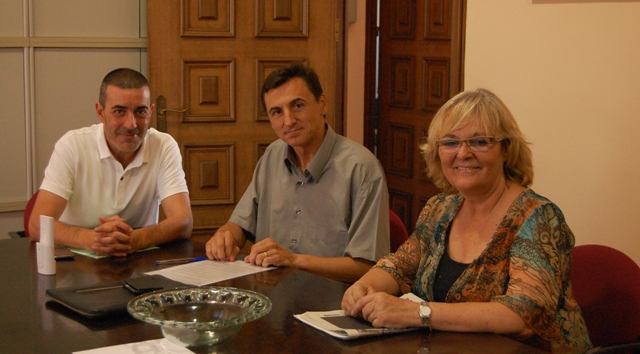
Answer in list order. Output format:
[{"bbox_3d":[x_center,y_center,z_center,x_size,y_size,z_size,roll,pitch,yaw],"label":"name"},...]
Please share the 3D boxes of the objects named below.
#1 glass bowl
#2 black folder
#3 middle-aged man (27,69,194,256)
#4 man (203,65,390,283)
[{"bbox_3d":[-0.249,0.300,2.109,0.302,0.075,0.302,1,7,0],"label":"glass bowl"},{"bbox_3d":[-0.454,0.285,2.413,0.320,0.022,0.270,-5,10,-39],"label":"black folder"},{"bbox_3d":[-0.649,0.296,3.236,0.530,1.280,0.740,0,7,-8],"label":"middle-aged man"},{"bbox_3d":[-0.024,0.331,2.958,0.560,1.300,0.740,7,10,41],"label":"man"}]

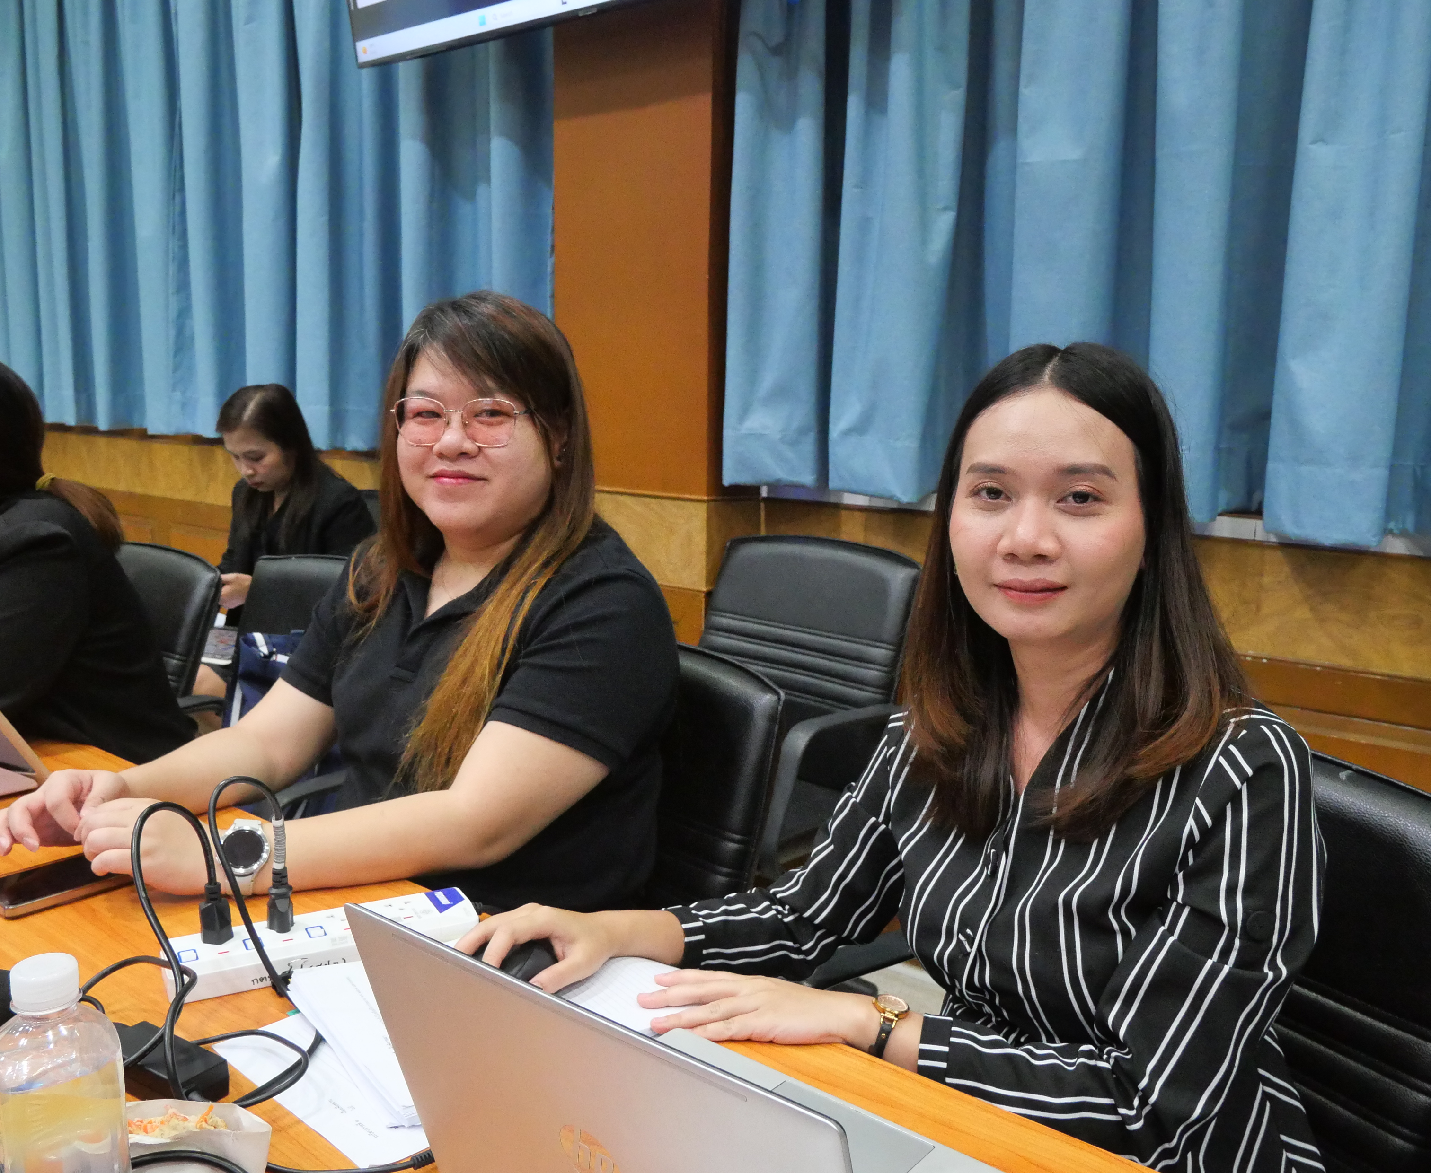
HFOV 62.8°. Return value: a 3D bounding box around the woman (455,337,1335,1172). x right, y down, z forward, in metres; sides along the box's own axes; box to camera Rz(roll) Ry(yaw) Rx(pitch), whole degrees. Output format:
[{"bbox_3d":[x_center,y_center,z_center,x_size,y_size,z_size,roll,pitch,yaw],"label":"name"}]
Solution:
[{"bbox_3d":[0.117,0.445,0.922,0.560,1.265,0.620,7,11,30],"label":"woman"}]

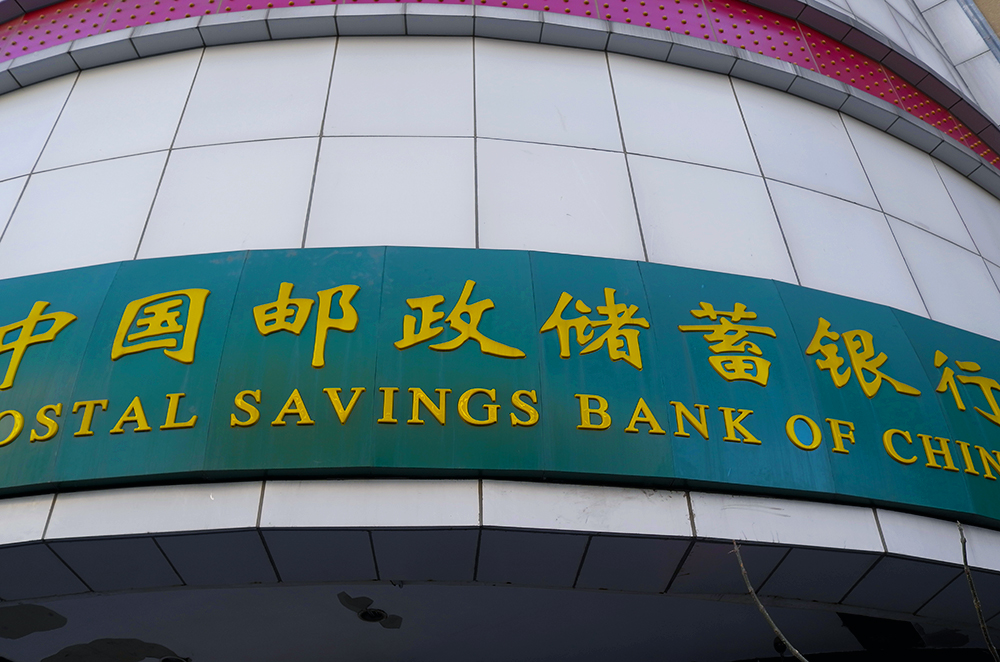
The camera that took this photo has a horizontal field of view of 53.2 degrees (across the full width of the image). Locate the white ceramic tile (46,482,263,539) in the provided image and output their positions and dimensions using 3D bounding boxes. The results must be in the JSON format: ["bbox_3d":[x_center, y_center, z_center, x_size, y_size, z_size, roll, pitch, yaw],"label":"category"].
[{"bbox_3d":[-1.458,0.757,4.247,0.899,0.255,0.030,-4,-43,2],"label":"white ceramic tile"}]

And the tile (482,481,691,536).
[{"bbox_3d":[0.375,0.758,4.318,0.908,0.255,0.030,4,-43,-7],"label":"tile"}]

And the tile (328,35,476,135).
[{"bbox_3d":[-0.624,-1.582,6.402,0.909,1.146,0.030,0,-43,-2],"label":"tile"}]

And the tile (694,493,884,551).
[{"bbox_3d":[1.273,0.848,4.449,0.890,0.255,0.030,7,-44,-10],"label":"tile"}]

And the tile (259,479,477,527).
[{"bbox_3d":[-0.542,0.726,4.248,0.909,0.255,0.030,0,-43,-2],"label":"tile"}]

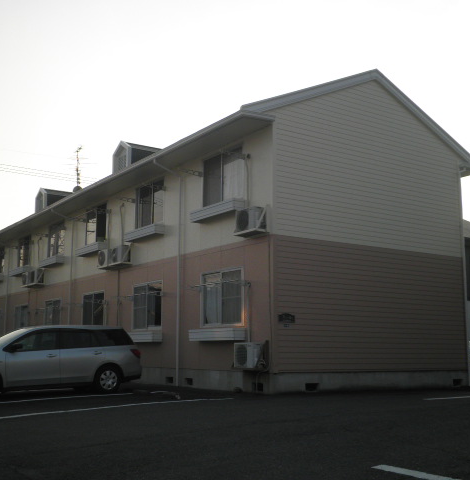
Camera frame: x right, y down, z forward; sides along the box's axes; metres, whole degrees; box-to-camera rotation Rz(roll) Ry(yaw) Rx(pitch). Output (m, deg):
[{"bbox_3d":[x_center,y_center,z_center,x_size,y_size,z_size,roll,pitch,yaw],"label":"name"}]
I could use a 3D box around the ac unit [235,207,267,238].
[{"bbox_3d":[0.334,-0.377,14.194,0.320,0.550,0.790,6,-11,-33],"label":"ac unit"}]

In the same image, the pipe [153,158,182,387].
[{"bbox_3d":[-1.770,0.770,16.938,0.850,5.780,0.100,6,-11,-33],"label":"pipe"}]

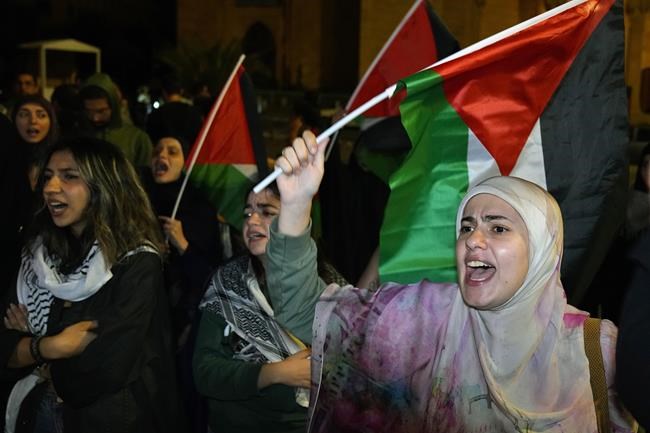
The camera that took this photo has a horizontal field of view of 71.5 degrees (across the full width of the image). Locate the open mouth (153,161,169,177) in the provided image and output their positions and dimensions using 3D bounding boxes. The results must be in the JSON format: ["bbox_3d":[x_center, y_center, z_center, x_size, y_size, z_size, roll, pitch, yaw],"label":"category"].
[{"bbox_3d":[-0.656,-0.192,1.800,0.058,0.060,0.030,3,-3,22],"label":"open mouth"}]

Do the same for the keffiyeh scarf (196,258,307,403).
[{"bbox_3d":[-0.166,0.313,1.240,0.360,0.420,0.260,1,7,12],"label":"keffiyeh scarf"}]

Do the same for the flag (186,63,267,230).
[{"bbox_3d":[-0.356,-0.257,1.680,0.330,0.640,0.200,1,7,6],"label":"flag"}]

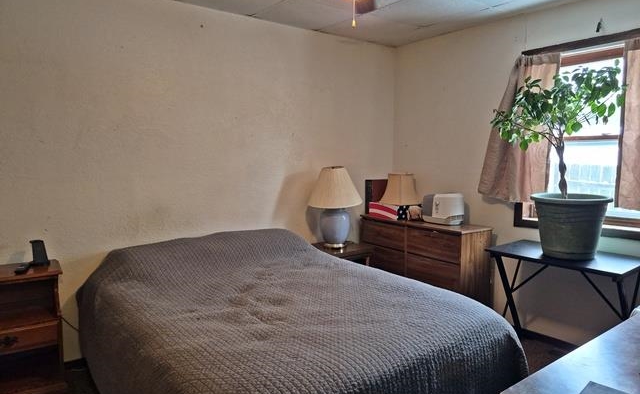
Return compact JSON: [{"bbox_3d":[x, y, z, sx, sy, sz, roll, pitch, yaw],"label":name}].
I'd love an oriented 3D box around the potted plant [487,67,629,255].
[{"bbox_3d":[1.495,-0.224,2.690,0.620,1.175,0.740,-5,8,-37],"label":"potted plant"}]

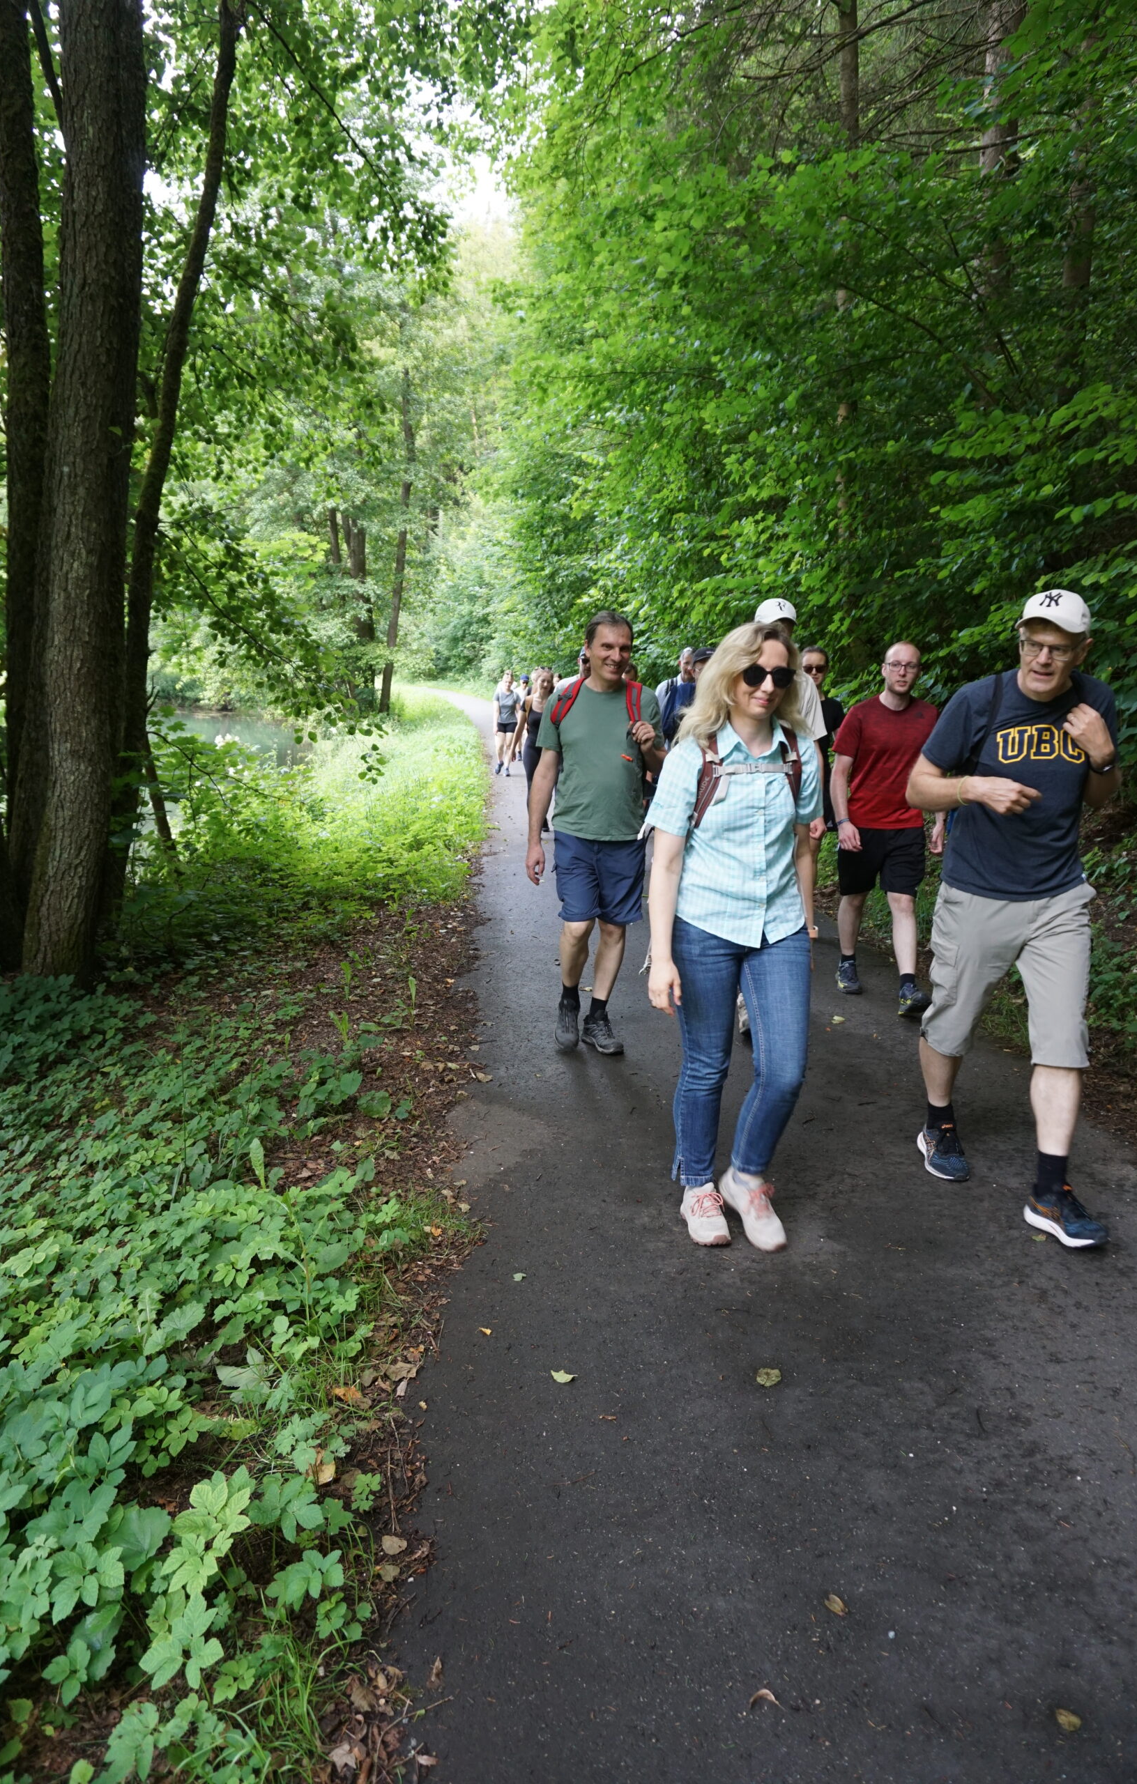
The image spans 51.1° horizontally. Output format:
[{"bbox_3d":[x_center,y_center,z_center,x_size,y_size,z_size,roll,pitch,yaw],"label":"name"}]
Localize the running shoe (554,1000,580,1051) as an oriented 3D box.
[{"bbox_3d":[-0.005,0.557,5.145,0.110,0.120,0.290,1,24,3],"label":"running shoe"}]

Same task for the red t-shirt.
[{"bbox_3d":[1.530,-0.633,5.747,0.490,0.640,0.300,-1,10,-3],"label":"red t-shirt"}]

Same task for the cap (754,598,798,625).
[{"bbox_3d":[0.895,-1.199,5.120,0.180,0.140,0.260,-1,13,-8],"label":"cap"}]

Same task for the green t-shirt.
[{"bbox_3d":[0.125,-0.539,4.931,0.510,0.660,0.320,-2,10,-9],"label":"green t-shirt"}]

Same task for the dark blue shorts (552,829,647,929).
[{"bbox_3d":[0.130,-0.058,4.996,0.390,0.470,0.310,-1,10,-8],"label":"dark blue shorts"}]

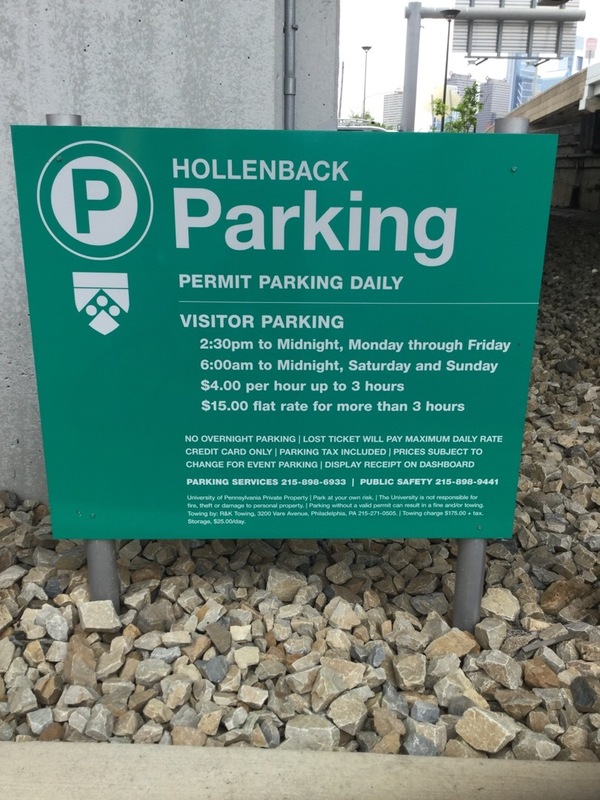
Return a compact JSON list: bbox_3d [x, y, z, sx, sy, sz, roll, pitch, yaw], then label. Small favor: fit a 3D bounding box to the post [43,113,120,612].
[{"bbox_3d":[-0.525,-0.036,1.783,0.073,1.255,0.073,0,17,-1],"label":"post"}]

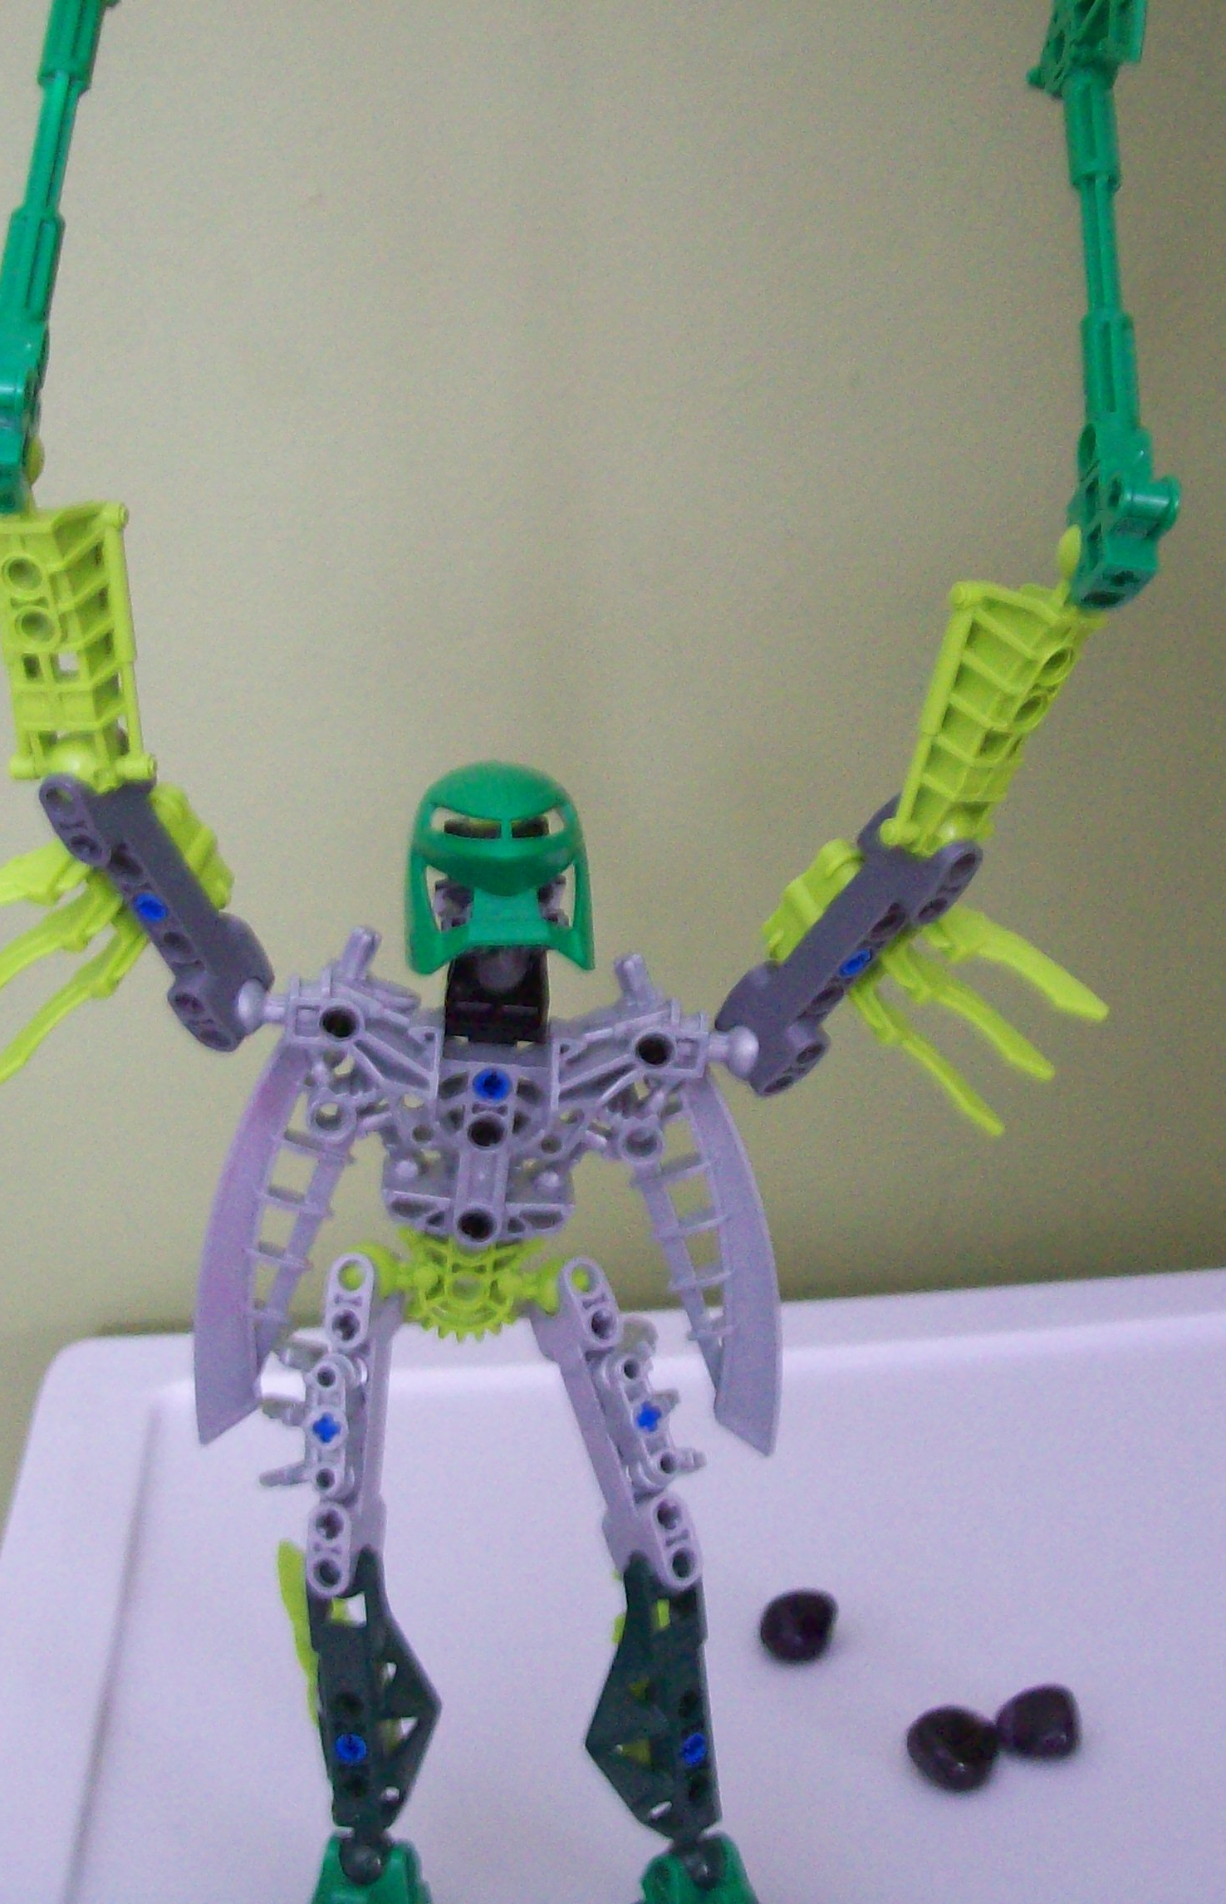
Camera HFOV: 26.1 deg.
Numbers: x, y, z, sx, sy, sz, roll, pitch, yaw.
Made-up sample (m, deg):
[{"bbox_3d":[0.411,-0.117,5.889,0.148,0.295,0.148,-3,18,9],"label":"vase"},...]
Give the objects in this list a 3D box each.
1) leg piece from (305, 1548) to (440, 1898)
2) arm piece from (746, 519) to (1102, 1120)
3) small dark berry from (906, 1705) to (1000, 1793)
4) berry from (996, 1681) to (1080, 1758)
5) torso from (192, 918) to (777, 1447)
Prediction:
[{"bbox_3d":[-0.039,0.126,0.432,0.021,0.060,0.018,-3,15,-5],"label":"leg piece"},{"bbox_3d":[0.047,-0.018,0.395,0.050,0.085,0.032,2,16,-18],"label":"arm piece"},{"bbox_3d":[0.062,0.145,0.482,0.017,0.015,0.017,-1,15,0],"label":"small dark berry"},{"bbox_3d":[0.079,0.143,0.490,0.015,0.013,0.015,-1,15,0],"label":"berry"},{"bbox_3d":[-0.020,0.038,0.420,0.091,0.083,0.038,4,17,-4],"label":"torso"}]

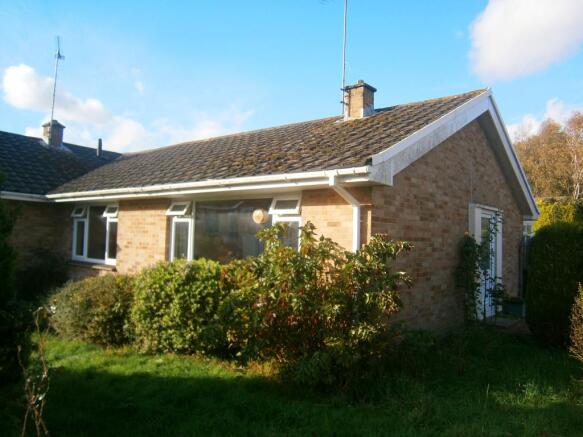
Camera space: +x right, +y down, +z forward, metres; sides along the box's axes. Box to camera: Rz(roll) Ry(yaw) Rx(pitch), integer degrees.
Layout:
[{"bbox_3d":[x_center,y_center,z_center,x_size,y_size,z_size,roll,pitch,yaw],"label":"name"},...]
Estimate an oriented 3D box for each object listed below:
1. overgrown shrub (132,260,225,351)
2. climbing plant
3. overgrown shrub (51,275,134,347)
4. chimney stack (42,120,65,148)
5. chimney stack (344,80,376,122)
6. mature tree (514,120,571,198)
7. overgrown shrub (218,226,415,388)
[{"bbox_3d":[-1.455,1.115,5.822,1.100,1.130,0.950,0,-3,39],"label":"overgrown shrub"},{"bbox_3d":[3.491,0.880,8.003,0.450,2.010,1.400,0,-3,39],"label":"climbing plant"},{"bbox_3d":[-2.862,1.252,6.387,1.200,0.880,0.900,0,-3,39],"label":"overgrown shrub"},{"bbox_3d":[-7.359,-2.539,13.566,0.500,0.800,0.500,0,-3,39],"label":"chimney stack"},{"bbox_3d":[1.458,-2.449,9.325,0.520,0.790,0.520,0,-3,39],"label":"chimney stack"},{"bbox_3d":[18.271,-1.791,31.893,4.400,10.664,4.400,0,-3,39],"label":"mature tree"},{"bbox_3d":[0.281,0.866,4.741,1.750,1.620,1.250,0,-3,39],"label":"overgrown shrub"}]

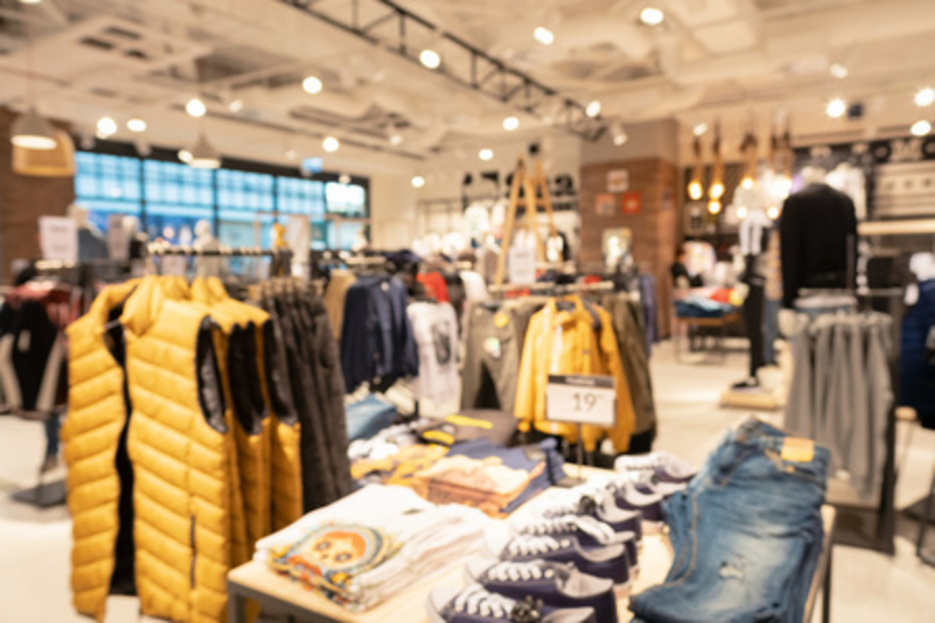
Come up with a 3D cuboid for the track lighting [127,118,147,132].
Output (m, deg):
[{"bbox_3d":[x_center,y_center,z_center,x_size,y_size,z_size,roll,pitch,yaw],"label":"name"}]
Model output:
[{"bbox_3d":[-4.515,-2.537,8.500,0.190,0.170,0.190,3,6,34],"label":"track lighting"}]

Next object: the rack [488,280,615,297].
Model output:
[{"bbox_3d":[0.437,0.518,3.155,0.750,1.290,0.600,3,6,34],"label":"rack"}]

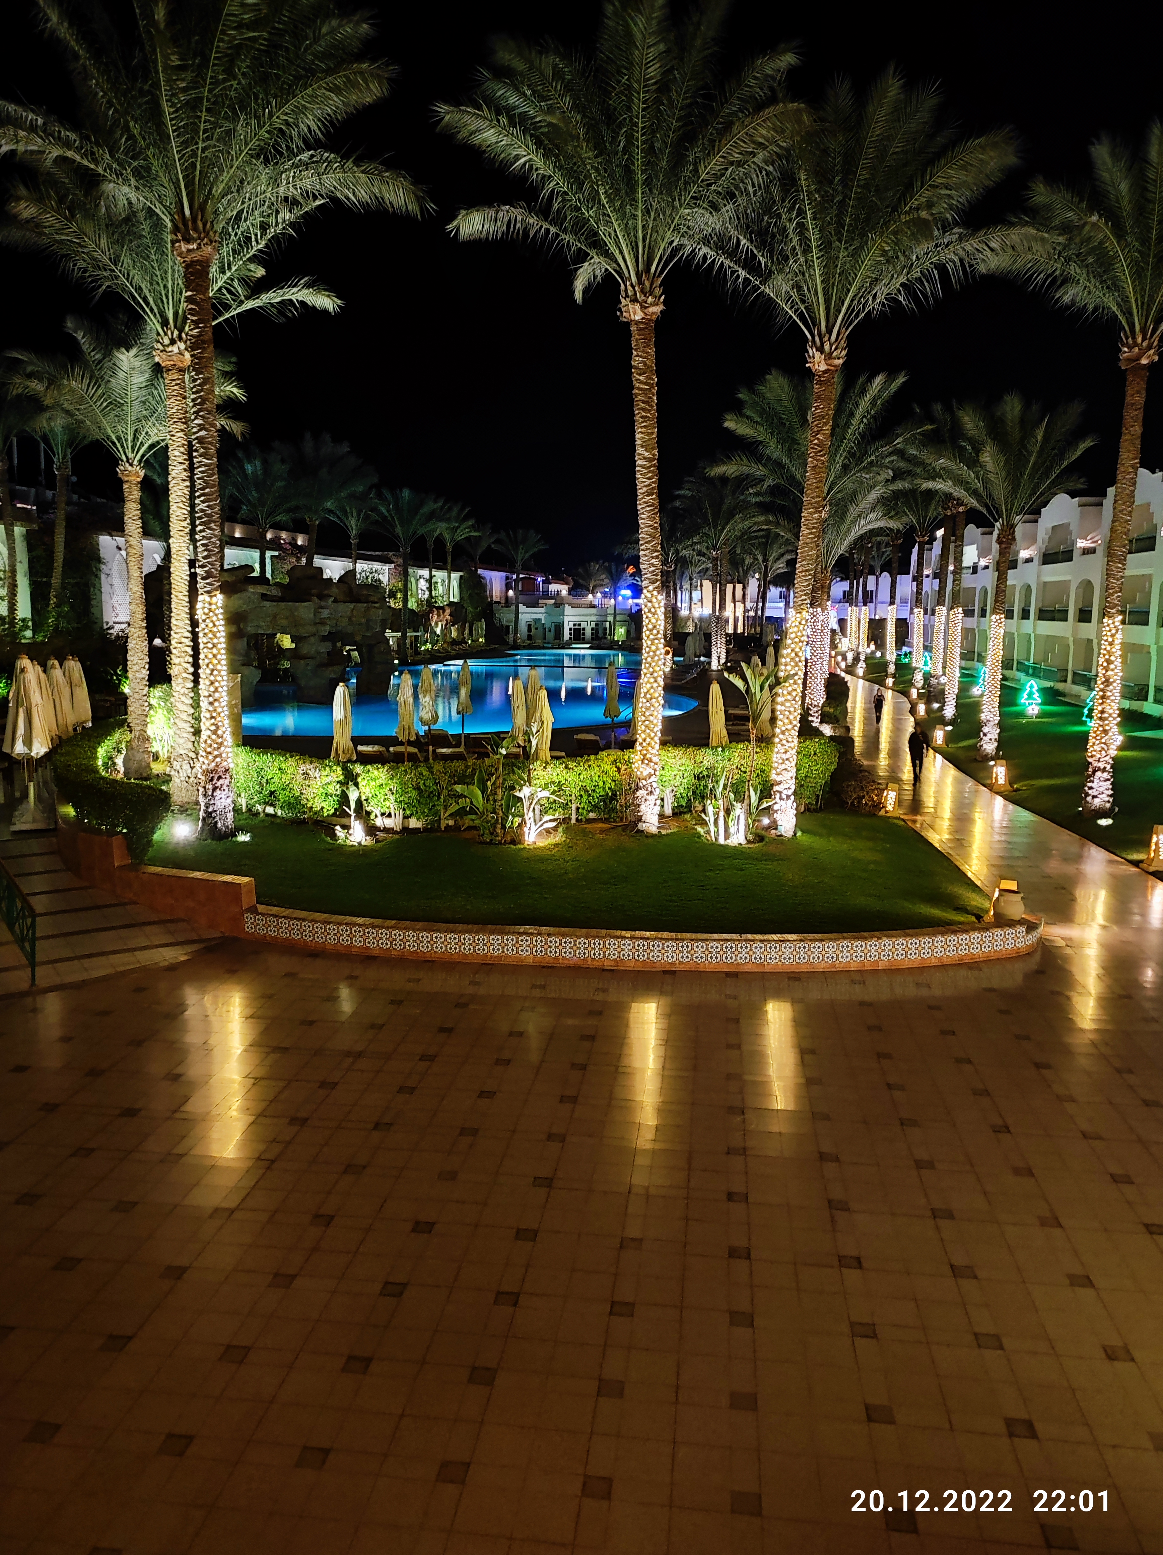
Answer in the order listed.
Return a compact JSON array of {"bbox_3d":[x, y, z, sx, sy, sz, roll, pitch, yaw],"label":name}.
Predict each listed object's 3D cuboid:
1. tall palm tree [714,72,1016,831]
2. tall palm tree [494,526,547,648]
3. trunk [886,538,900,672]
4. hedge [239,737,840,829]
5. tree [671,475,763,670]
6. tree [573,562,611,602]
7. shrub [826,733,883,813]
[{"bbox_3d":[5.025,-5.799,21.312,5.762,14.030,5.762,1,9,0],"label":"tall palm tree"},{"bbox_3d":[-6.408,-20.092,119.259,5.520,12.359,5.520,1,9,0],"label":"tall palm tree"},{"bbox_3d":[22.900,-12.432,82.335,0.580,10.130,0.580,3,9,15],"label":"trunk"},{"bbox_3d":[-0.751,0.056,23.877,13.200,1.450,2.800,0,9,-5],"label":"hedge"},{"bbox_3d":[8.895,-13.349,73.810,5.900,12.642,5.900,2,9,7],"label":"tree"},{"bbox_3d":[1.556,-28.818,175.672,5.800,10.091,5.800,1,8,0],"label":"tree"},{"bbox_3d":[6.553,-0.095,26.887,1.250,1.650,1.250,2,9,7],"label":"shrub"}]

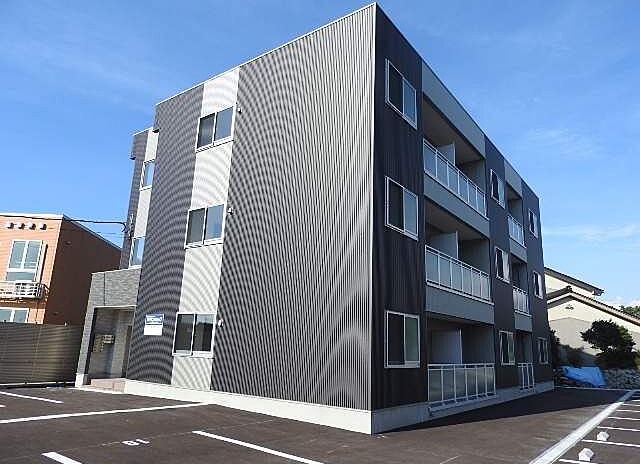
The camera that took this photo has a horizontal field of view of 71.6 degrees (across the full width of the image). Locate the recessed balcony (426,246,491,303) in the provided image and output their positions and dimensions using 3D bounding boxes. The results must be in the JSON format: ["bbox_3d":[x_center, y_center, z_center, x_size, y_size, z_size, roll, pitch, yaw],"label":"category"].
[{"bbox_3d":[3.988,1.475,13.466,0.900,1.020,5.290,-8,-18,37],"label":"recessed balcony"}]

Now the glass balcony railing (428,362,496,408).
[{"bbox_3d":[4.247,4.335,12.825,0.070,0.997,5.492,-8,-17,36],"label":"glass balcony railing"}]

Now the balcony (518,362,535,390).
[{"bbox_3d":[8.107,5.699,17.473,0.150,1.040,2.410,-8,-18,37],"label":"balcony"}]

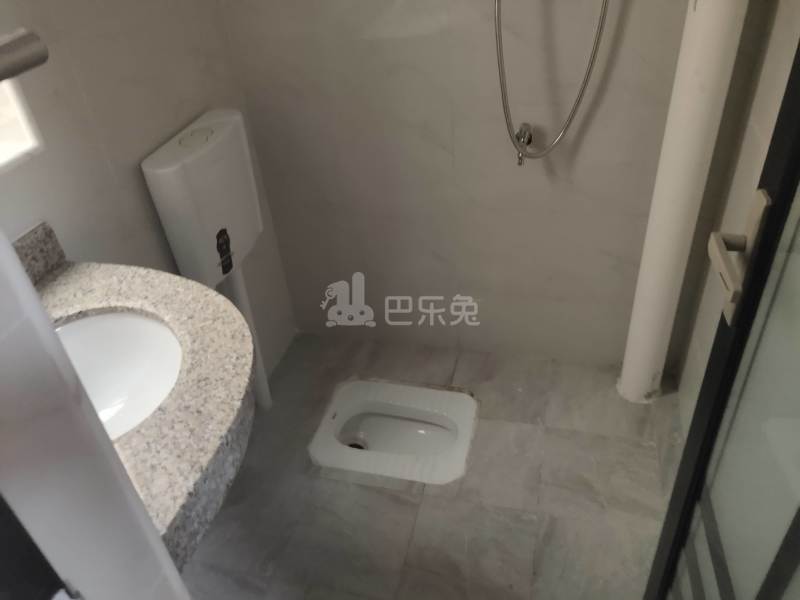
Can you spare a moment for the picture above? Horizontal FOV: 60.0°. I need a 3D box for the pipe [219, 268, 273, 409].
[{"bbox_3d":[-0.431,0.106,1.977,0.040,0.550,0.040,5,38,13],"label":"pipe"}]

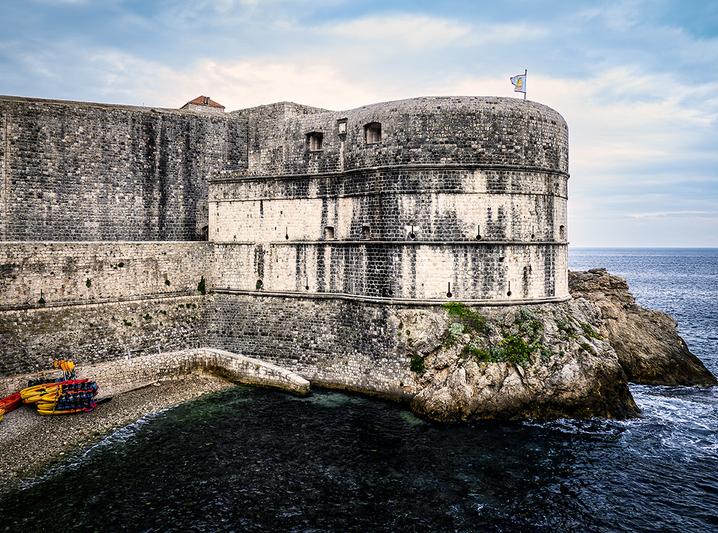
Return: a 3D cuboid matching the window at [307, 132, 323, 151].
[{"bbox_3d":[-4.102,-11.705,56.300,1.650,1.550,0.500,1,2,31],"label":"window"}]

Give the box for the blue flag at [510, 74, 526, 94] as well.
[{"bbox_3d":[14.826,-16.992,56.000,1.450,1.750,0.350,1,2,18],"label":"blue flag"}]

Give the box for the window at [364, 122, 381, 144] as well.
[{"bbox_3d":[1.177,-11.571,52.300,1.650,1.750,0.500,1,2,36],"label":"window"}]

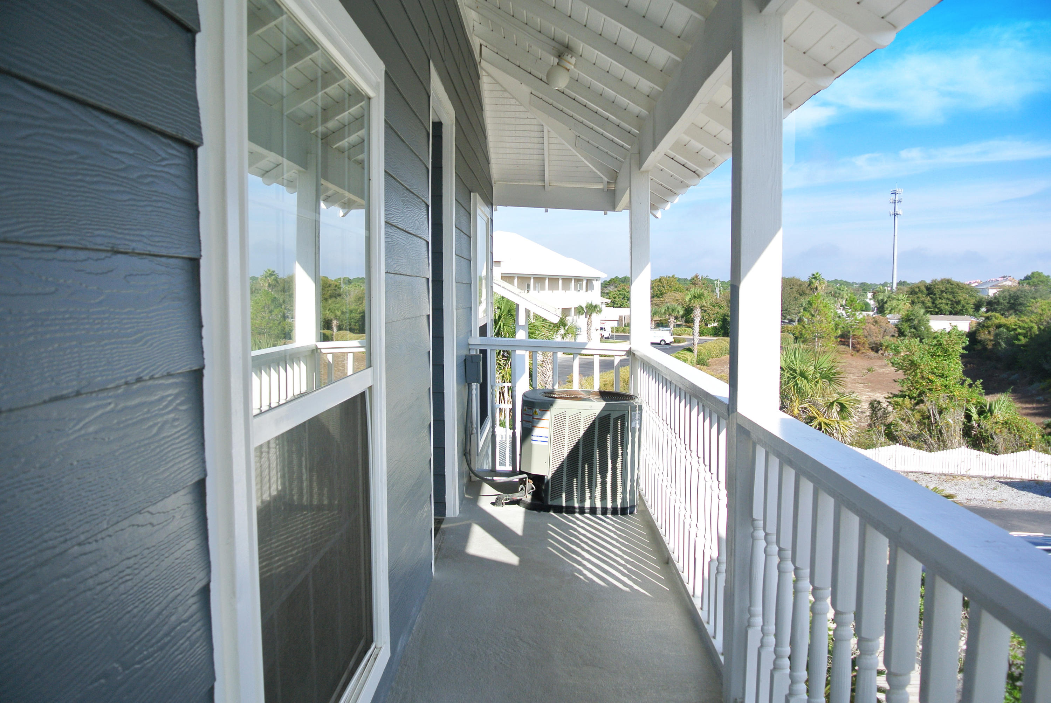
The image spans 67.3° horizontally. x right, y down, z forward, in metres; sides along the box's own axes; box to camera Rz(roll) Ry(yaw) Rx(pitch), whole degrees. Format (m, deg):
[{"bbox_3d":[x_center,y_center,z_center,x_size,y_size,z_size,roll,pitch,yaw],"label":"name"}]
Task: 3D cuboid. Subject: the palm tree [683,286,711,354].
[{"bbox_3d":[17.164,-2.539,78.563,2.800,7.806,2.800,0,4,0],"label":"palm tree"}]

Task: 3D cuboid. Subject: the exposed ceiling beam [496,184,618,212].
[{"bbox_3d":[0.329,-1.687,8.700,1.420,0.280,0.110,0,4,1],"label":"exposed ceiling beam"}]

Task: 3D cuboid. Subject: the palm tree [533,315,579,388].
[{"bbox_3d":[0.771,1.604,30.750,3.100,6.652,3.100,0,4,0],"label":"palm tree"}]

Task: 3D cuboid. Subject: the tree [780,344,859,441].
[{"bbox_3d":[13.792,2.029,37.285,3.900,4.920,3.700,0,4,0],"label":"tree"}]

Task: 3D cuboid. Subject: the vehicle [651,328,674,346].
[{"bbox_3d":[17.981,-2.163,110.687,5.600,2.200,2.050,2,5,20],"label":"vehicle"}]

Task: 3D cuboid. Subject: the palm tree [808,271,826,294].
[{"bbox_3d":[45.835,-7.260,123.631,3.000,10.630,3.000,0,4,0],"label":"palm tree"}]

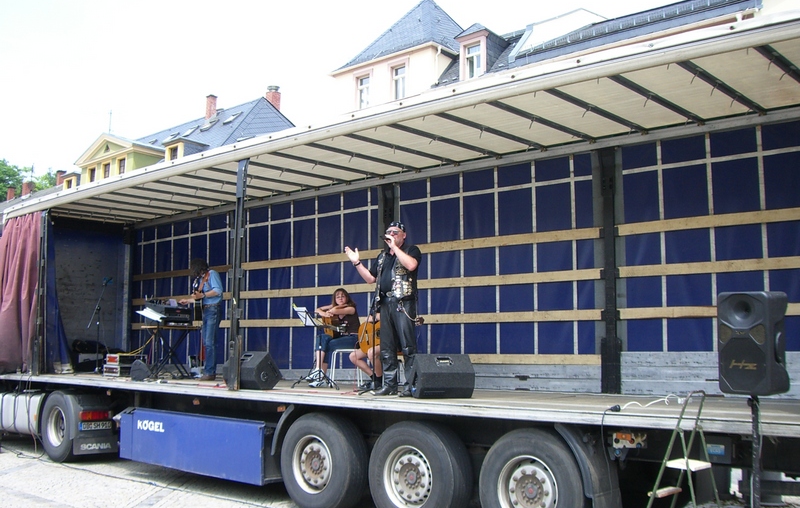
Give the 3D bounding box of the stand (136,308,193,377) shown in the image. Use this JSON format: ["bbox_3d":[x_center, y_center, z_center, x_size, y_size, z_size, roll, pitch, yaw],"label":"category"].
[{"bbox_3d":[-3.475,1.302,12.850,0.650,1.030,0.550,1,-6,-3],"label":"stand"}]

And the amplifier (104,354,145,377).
[{"bbox_3d":[-4.296,1.742,13.720,0.510,0.340,0.470,-5,-9,42],"label":"amplifier"}]

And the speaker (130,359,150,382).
[{"bbox_3d":[-3.561,1.599,12.050,0.260,0.300,0.330,3,-6,-25],"label":"speaker"}]

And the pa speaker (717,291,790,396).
[{"bbox_3d":[2.272,0.577,5.660,0.340,0.655,0.380,4,-7,-36],"label":"pa speaker"}]

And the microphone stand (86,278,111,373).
[{"bbox_3d":[-4.944,1.172,14.400,0.400,1.550,0.320,4,-7,-27],"label":"microphone stand"}]

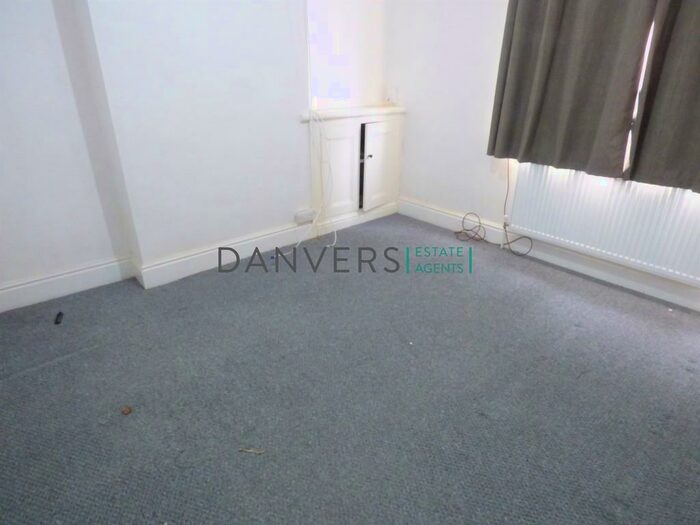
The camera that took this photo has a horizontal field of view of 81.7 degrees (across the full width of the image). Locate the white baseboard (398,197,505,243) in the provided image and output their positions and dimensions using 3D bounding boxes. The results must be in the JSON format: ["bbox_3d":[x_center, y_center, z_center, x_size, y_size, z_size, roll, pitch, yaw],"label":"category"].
[{"bbox_3d":[0.895,-0.389,3.712,0.025,0.173,1.170,-20,33,-38],"label":"white baseboard"}]

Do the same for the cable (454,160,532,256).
[{"bbox_3d":[1.179,-0.462,3.254,0.130,0.710,0.710,-20,33,-38],"label":"cable"}]

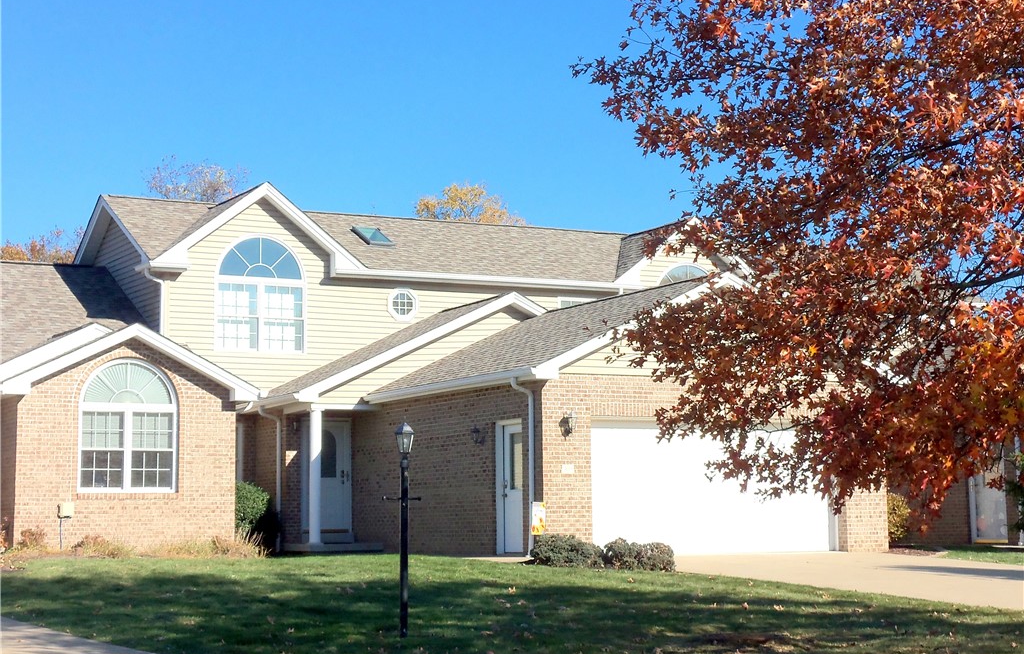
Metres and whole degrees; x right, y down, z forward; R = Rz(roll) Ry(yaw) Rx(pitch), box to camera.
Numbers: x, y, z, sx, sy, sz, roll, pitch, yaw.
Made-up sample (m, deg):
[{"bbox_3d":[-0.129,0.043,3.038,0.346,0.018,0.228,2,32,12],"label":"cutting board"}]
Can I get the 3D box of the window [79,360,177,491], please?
[{"bbox_3d":[-6.570,1.690,31.348,1.706,2.270,0.130,3,-7,-27],"label":"window"}]

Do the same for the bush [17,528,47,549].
[{"bbox_3d":[-7.824,3.455,29.999,0.487,0.366,0.450,3,-7,-27],"label":"bush"}]

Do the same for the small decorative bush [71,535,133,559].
[{"bbox_3d":[-6.468,3.474,28.900,0.950,0.380,0.700,3,-7,-29],"label":"small decorative bush"}]

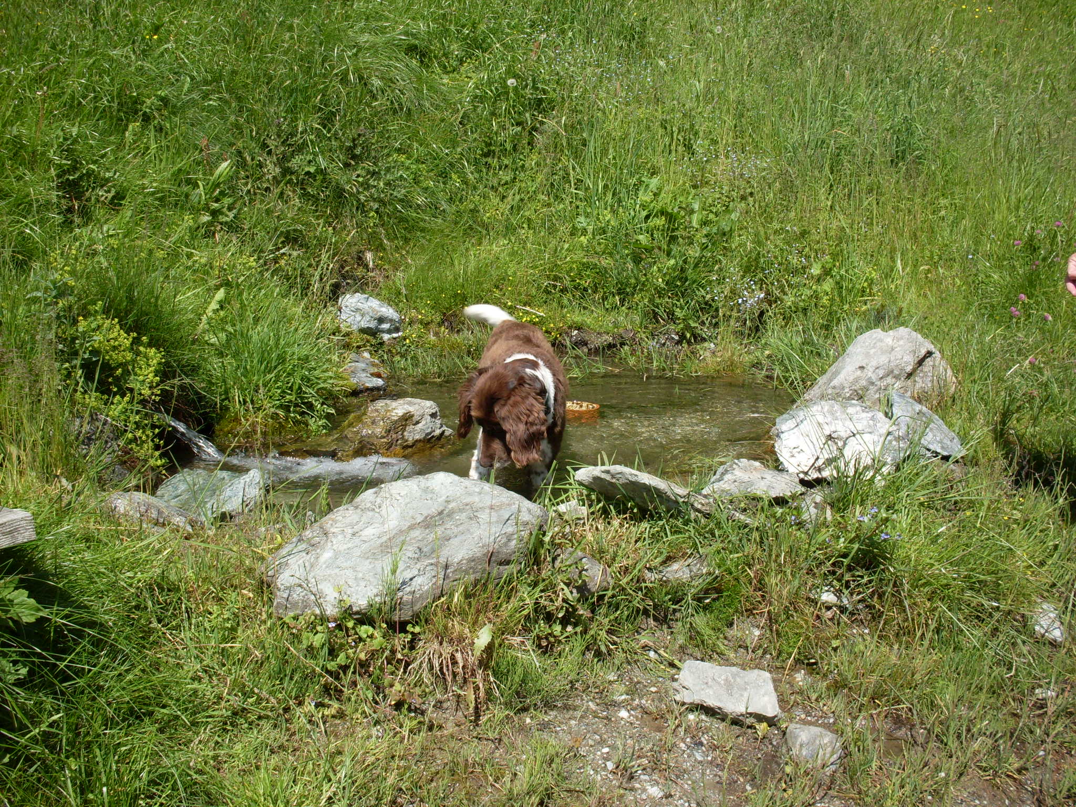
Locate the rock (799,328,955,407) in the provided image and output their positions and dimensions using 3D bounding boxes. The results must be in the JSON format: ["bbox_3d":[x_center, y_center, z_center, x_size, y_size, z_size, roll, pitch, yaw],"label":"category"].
[{"bbox_3d":[1.183,-0.106,4.100,0.500,0.270,0.330,-1,17,-3],"label":"rock"}]

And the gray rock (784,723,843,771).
[{"bbox_3d":[0.540,0.675,2.310,0.115,0.065,0.090,0,15,0],"label":"gray rock"}]

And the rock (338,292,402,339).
[{"bbox_3d":[-0.689,-0.361,4.850,0.270,0.160,0.200,0,15,0],"label":"rock"}]

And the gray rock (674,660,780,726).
[{"bbox_3d":[0.415,0.637,2.600,0.215,0.075,0.150,4,18,14],"label":"gray rock"}]

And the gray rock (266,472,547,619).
[{"bbox_3d":[-0.330,0.355,2.980,0.630,0.220,0.400,-5,18,-17],"label":"gray rock"}]

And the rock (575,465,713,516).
[{"bbox_3d":[0.293,0.242,3.250,0.380,0.130,0.190,0,15,0],"label":"rock"}]

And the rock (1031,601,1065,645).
[{"bbox_3d":[1.144,0.493,2.650,0.085,0.070,0.090,0,15,0],"label":"rock"}]

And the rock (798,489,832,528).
[{"bbox_3d":[0.771,0.295,3.300,0.090,0.090,0.080,0,17,0],"label":"rock"}]

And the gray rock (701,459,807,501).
[{"bbox_3d":[0.618,0.224,3.400,0.280,0.100,0.160,2,17,8],"label":"gray rock"}]

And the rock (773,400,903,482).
[{"bbox_3d":[0.891,0.113,3.500,0.390,0.210,0.270,0,15,0],"label":"rock"}]

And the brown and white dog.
[{"bbox_3d":[-0.076,0.039,3.500,0.310,0.530,0.880,0,15,0],"label":"brown and white dog"}]

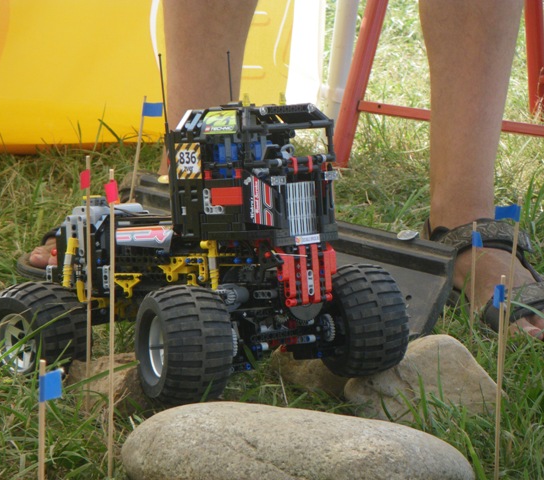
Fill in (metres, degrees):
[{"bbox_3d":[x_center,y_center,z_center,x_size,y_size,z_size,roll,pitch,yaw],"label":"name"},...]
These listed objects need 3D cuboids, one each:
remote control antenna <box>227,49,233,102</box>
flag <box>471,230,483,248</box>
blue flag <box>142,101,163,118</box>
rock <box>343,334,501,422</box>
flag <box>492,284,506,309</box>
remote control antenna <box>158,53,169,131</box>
[{"bbox_3d":[-0.038,-0.146,2.490,0.005,0.075,0.005,-1,5,45],"label":"remote control antenna"},{"bbox_3d":[0.206,-0.001,2.600,0.004,0.015,0.017,-4,11,-41],"label":"flag"},{"bbox_3d":[-0.130,-0.142,2.820,0.021,0.015,0.004,6,8,0],"label":"blue flag"},{"bbox_3d":[0.139,0.130,2.430,0.136,0.072,0.105,-1,9,-6],"label":"rock"},{"bbox_3d":[0.186,0.046,2.120,0.004,0.016,0.019,8,10,36],"label":"flag"},{"bbox_3d":[-0.102,-0.139,2.430,0.005,0.076,0.005,-5,3,0],"label":"remote control antenna"}]

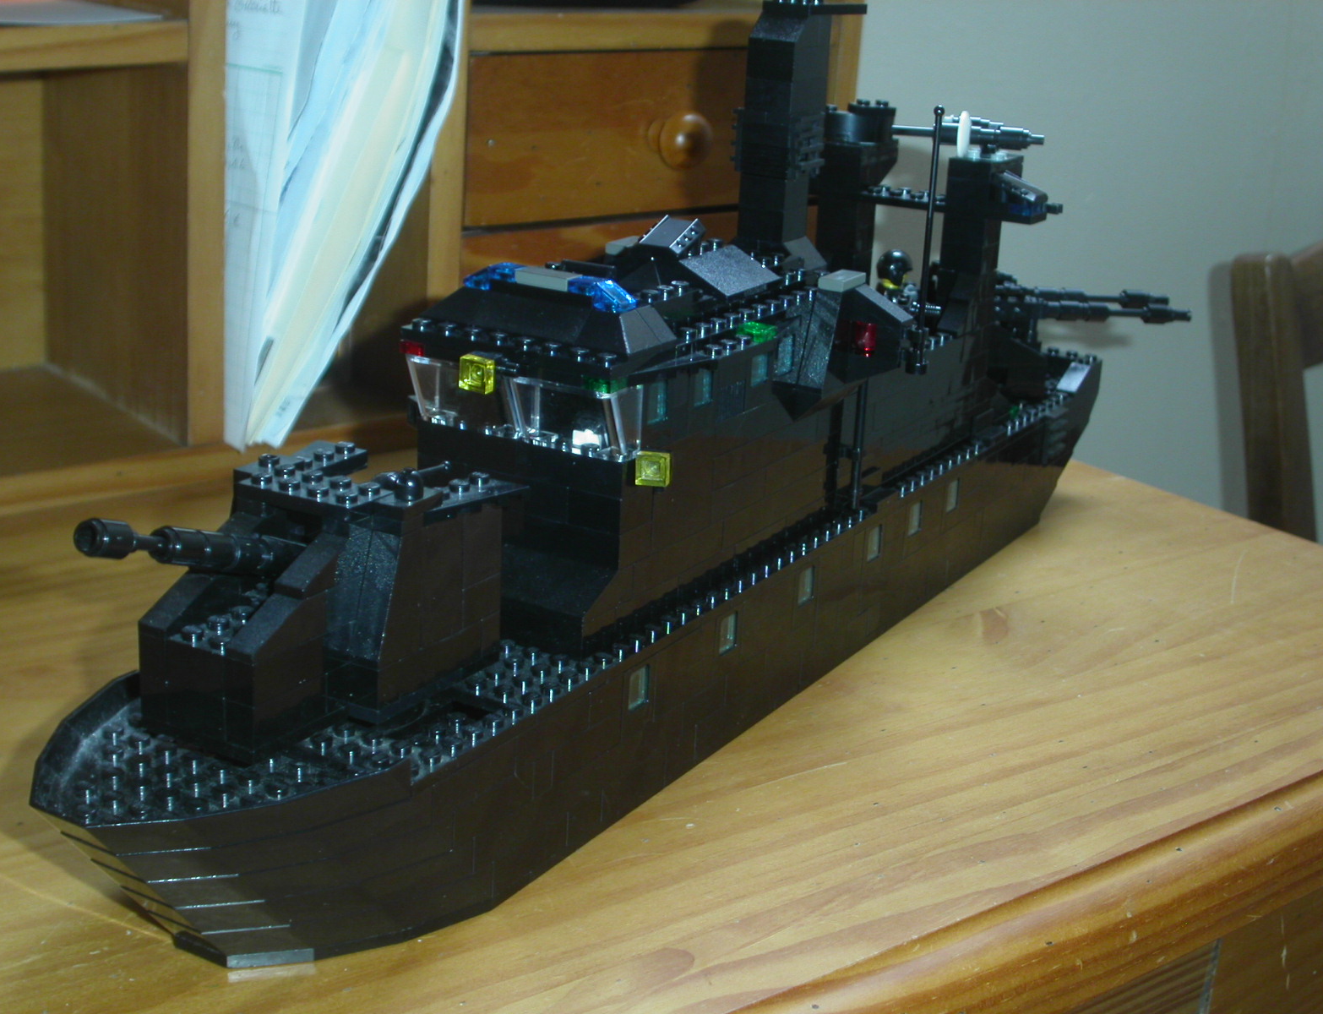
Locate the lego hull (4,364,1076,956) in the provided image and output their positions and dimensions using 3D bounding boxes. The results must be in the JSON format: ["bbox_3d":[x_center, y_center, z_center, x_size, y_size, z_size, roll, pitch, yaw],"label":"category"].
[{"bbox_3d":[0.010,0.022,0.611,0.080,0.055,0.514,14,21,28],"label":"lego hull"}]

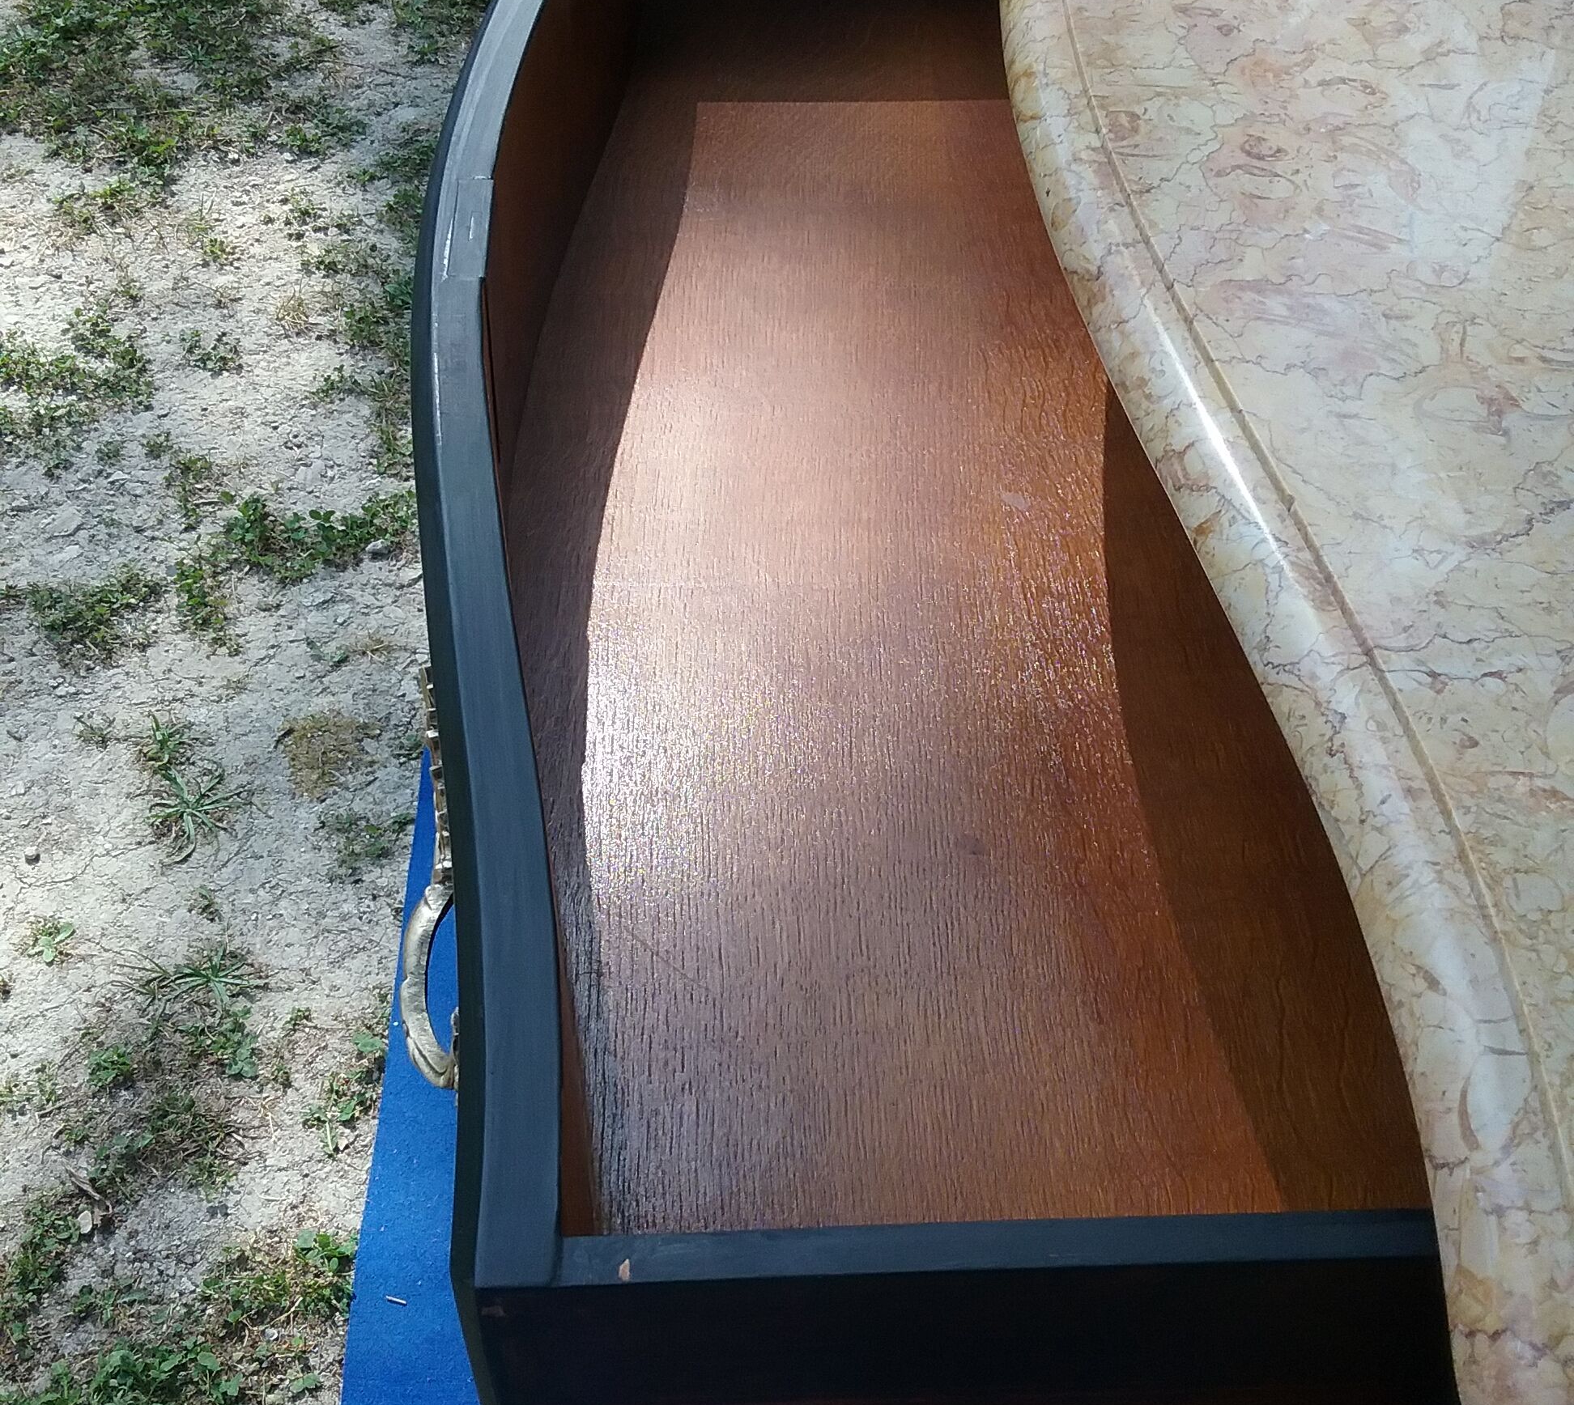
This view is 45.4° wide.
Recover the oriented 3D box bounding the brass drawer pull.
[{"bbox_3d":[-0.126,0.061,0.670,0.032,0.072,0.192,-8,47,-8],"label":"brass drawer pull"}]

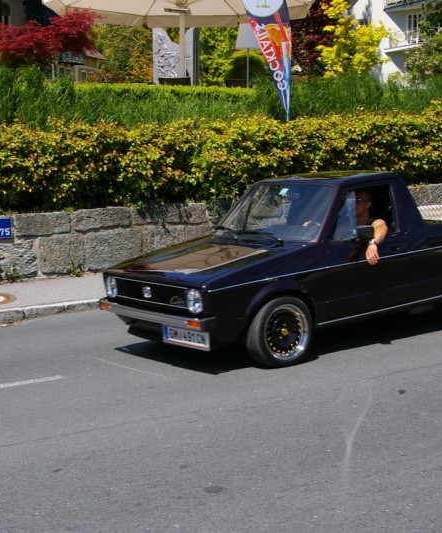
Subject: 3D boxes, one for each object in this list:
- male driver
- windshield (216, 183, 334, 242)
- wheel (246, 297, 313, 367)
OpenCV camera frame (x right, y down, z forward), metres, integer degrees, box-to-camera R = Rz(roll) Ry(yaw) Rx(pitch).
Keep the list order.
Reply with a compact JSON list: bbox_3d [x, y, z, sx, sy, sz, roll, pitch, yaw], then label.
[{"bbox_3d":[1.117,-0.153,7.703,0.820,0.950,0.640,-7,8,-36],"label":"male driver"},{"bbox_3d":[0.458,-0.471,7.762,0.110,0.520,1.240,38,-18,-33],"label":"windshield"},{"bbox_3d":[0.442,0.485,6.960,0.540,0.540,0.190,-7,8,-36],"label":"wheel"}]

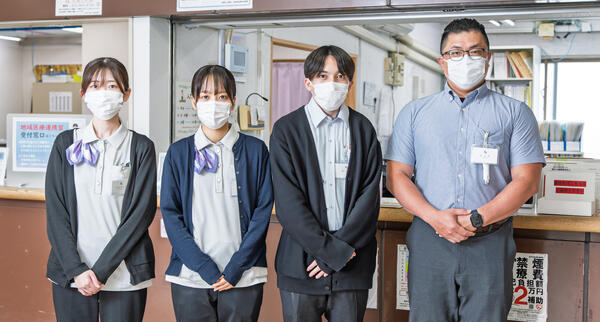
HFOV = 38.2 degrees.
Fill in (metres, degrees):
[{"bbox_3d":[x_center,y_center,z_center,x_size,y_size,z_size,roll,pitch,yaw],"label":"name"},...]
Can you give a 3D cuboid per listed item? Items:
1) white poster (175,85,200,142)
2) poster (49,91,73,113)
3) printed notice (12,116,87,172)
[{"bbox_3d":[-0.587,-0.281,4.841,0.010,0.297,0.420,2,2,23],"label":"white poster"},{"bbox_3d":[-2.540,-0.629,9.200,0.297,0.210,0.010,2,2,23],"label":"poster"},{"bbox_3d":[-1.392,-0.088,4.815,0.425,0.297,0.010,1,2,7],"label":"printed notice"}]

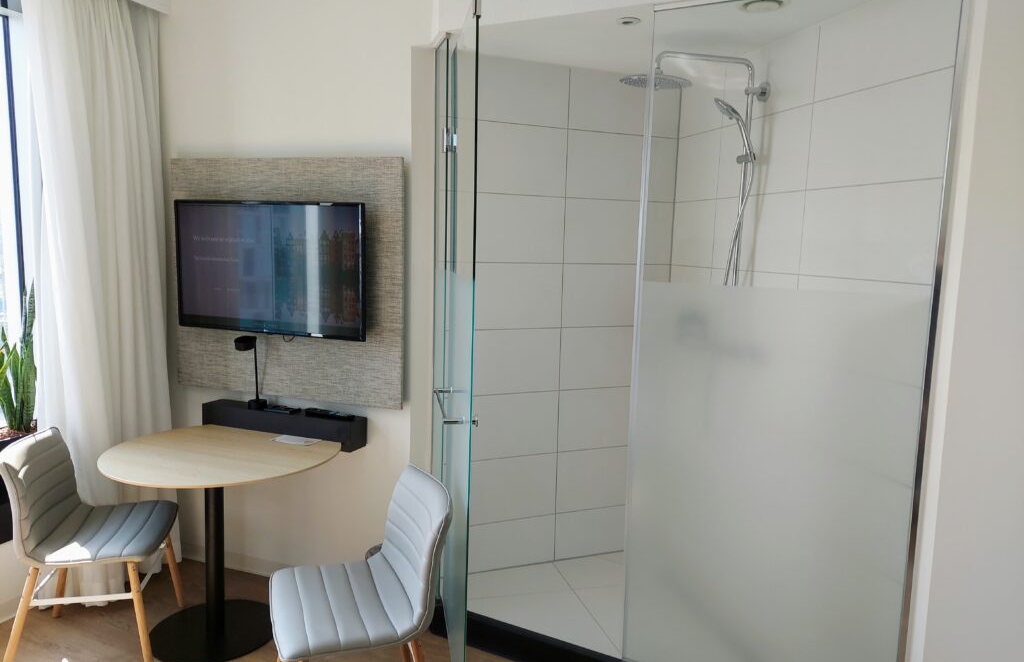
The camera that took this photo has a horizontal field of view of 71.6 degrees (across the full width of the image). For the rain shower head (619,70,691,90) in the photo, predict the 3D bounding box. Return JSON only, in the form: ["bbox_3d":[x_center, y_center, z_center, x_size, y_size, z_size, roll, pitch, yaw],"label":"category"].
[{"bbox_3d":[0.519,-0.912,2.560,0.262,0.040,0.262,1,7,0],"label":"rain shower head"}]

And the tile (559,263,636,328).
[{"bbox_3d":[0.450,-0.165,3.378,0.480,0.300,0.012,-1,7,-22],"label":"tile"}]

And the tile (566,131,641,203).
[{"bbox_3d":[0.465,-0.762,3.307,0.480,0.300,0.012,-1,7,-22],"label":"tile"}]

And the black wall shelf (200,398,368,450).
[{"bbox_3d":[-0.994,0.408,3.080,0.760,0.124,0.122,4,7,20],"label":"black wall shelf"}]

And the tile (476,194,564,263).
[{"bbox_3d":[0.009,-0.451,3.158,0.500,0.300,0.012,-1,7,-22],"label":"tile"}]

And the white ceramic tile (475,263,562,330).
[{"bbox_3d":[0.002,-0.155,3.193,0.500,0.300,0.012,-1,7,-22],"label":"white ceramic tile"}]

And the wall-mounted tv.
[{"bbox_3d":[-1.026,-0.265,3.003,0.945,0.550,0.050,4,7,20],"label":"wall-mounted tv"}]

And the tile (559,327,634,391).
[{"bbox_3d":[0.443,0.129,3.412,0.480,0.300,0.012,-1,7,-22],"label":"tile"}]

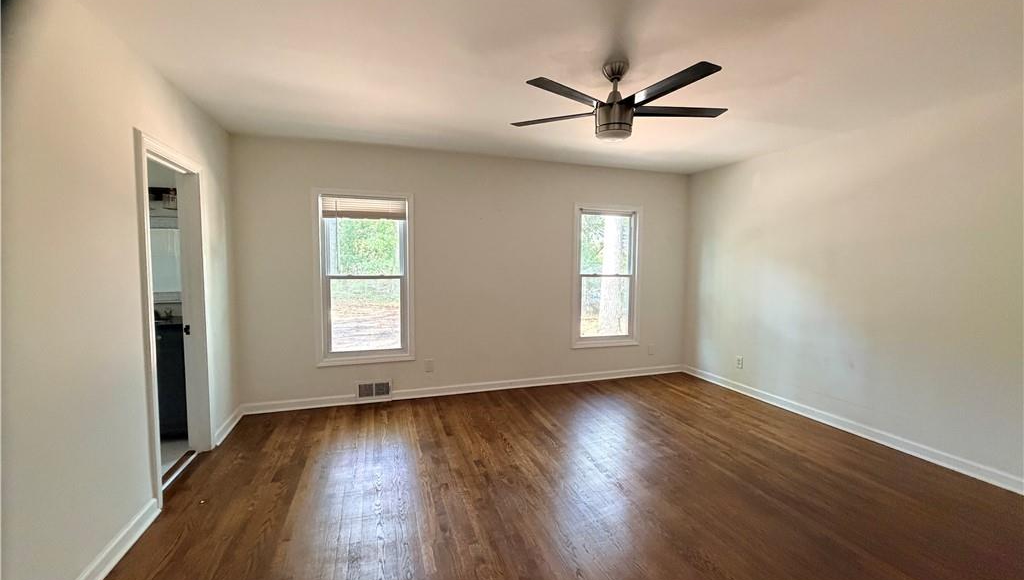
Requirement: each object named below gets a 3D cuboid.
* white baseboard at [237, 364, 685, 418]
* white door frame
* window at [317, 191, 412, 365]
[{"bbox_3d":[-0.138,1.058,4.604,4.976,0.102,0.027,-1,4,-18],"label":"white baseboard"},{"bbox_3d":[-2.158,0.178,2.632,0.144,2.097,0.866,-1,4,-18],"label":"white door frame"},{"bbox_3d":[-1.452,-0.104,4.128,0.921,1.680,0.099,-1,4,-18],"label":"window"}]

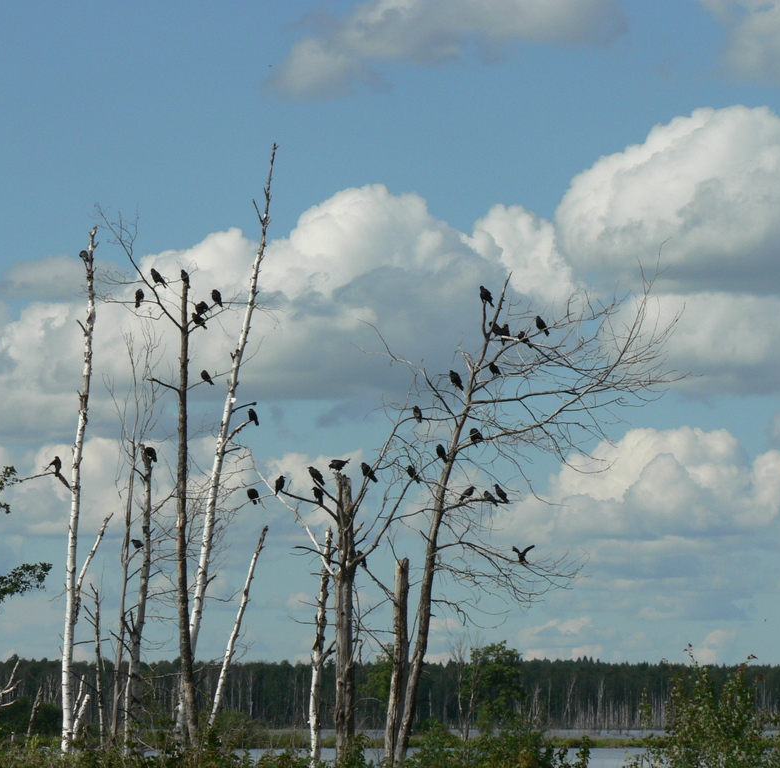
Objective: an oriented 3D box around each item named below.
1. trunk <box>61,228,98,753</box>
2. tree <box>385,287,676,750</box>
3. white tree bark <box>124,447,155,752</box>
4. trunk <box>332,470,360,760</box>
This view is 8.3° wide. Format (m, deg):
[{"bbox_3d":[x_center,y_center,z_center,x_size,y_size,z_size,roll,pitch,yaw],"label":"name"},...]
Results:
[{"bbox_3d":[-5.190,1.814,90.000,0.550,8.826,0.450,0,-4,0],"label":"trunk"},{"bbox_3d":[2.238,2.227,87.001,4.751,7.953,4.000,0,-4,0],"label":"tree"},{"bbox_3d":[-4.187,3.665,90.000,0.501,5.246,0.450,0,-4,0],"label":"white tree bark"},{"bbox_3d":[-0.719,3.785,87.000,0.420,4.715,0.400,0,-4,0],"label":"trunk"}]

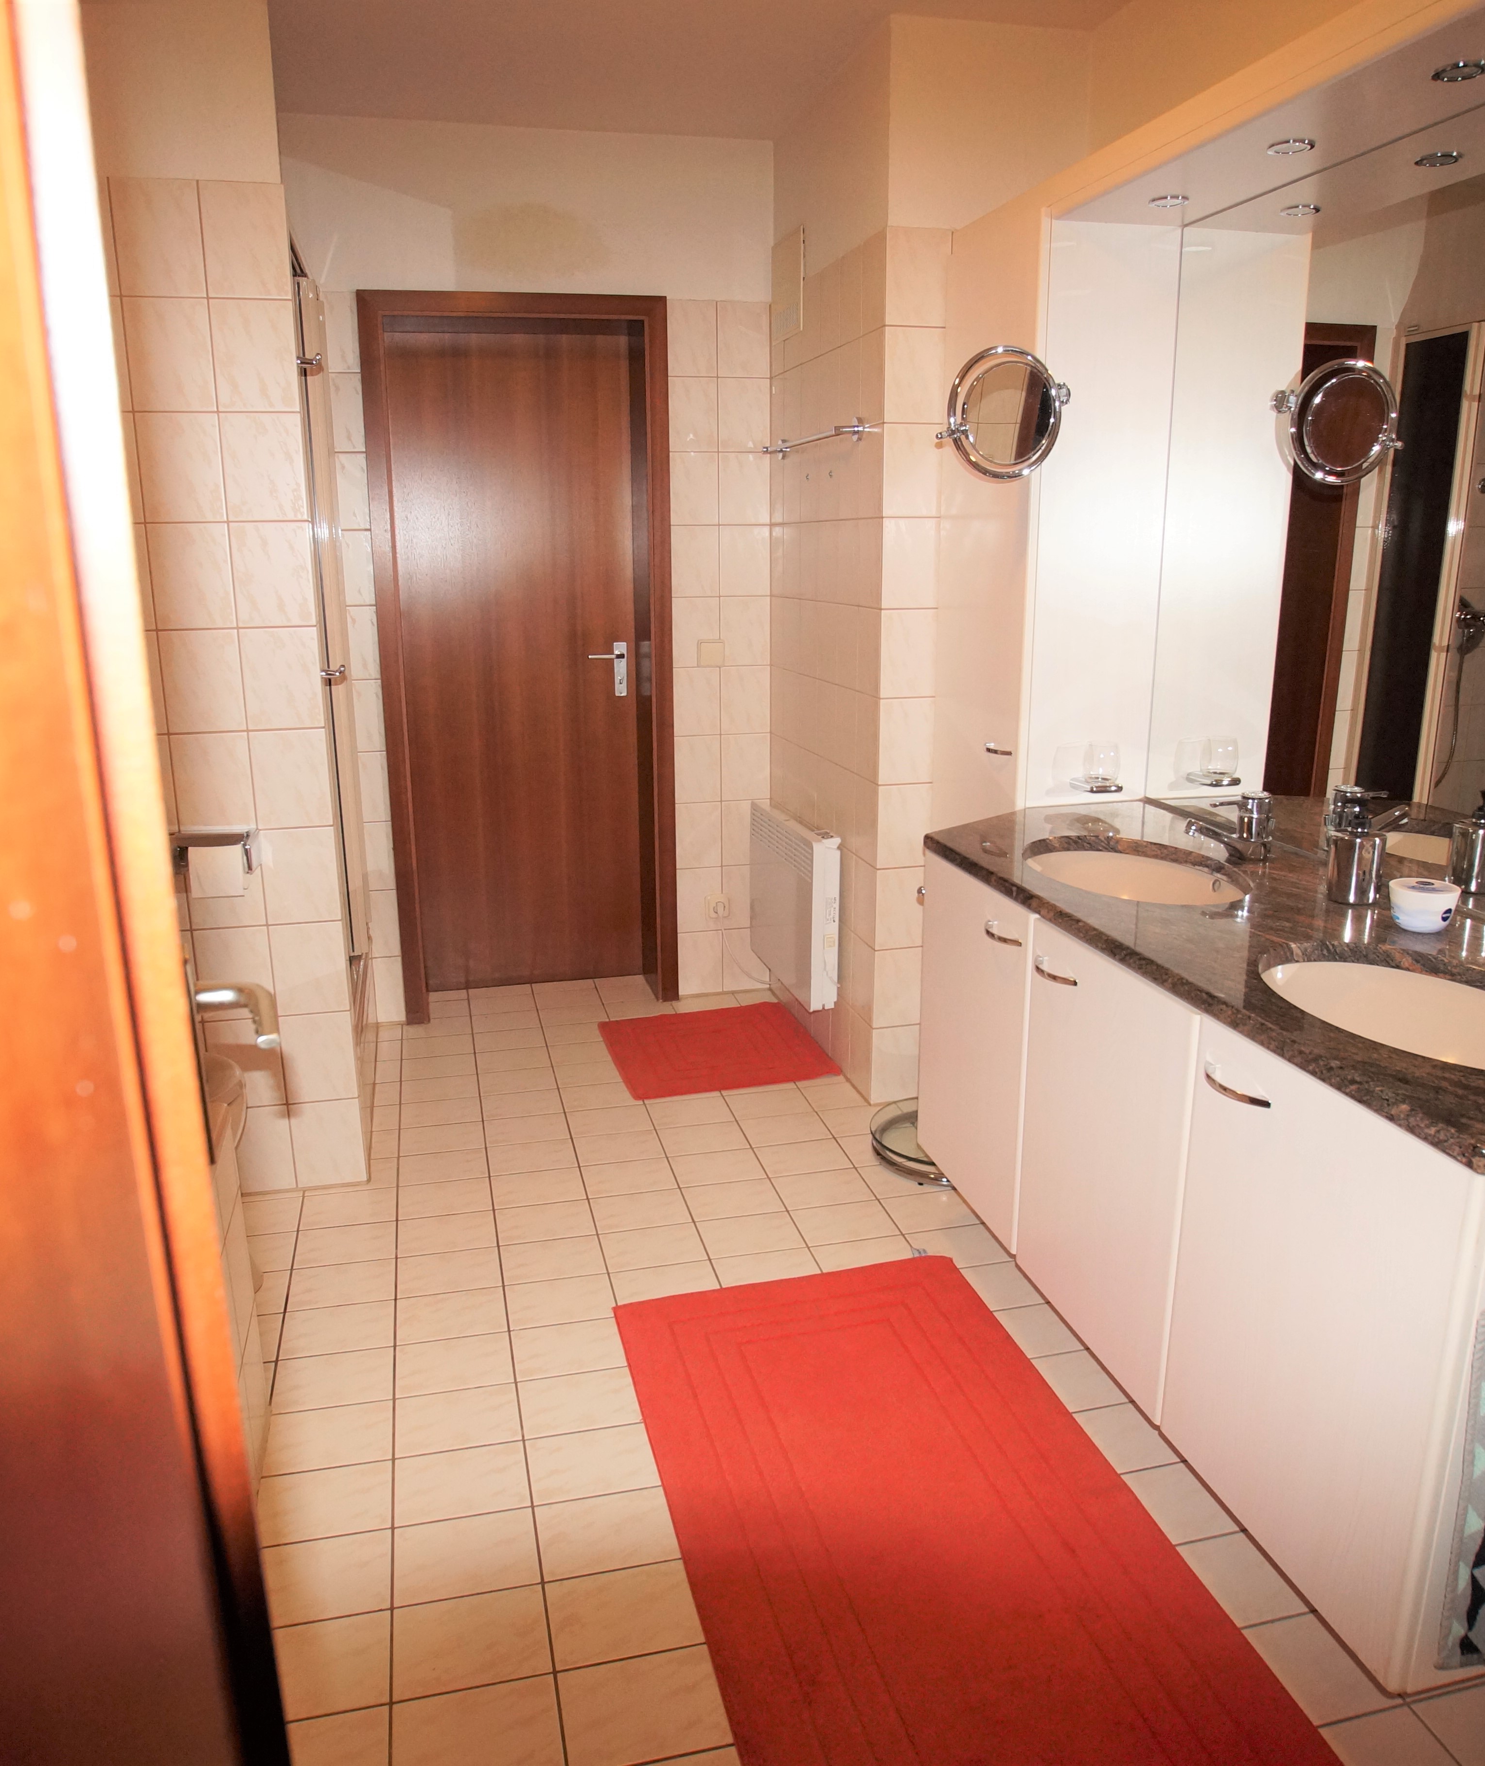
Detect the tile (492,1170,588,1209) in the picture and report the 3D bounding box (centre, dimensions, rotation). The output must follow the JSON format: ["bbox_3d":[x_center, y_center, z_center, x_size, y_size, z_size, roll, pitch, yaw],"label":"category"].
[{"bbox_3d":[-0.455,0.684,2.627,0.199,0.010,0.139,-4,16,-12],"label":"tile"}]

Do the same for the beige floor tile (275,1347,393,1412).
[{"bbox_3d":[-0.692,0.851,2.006,0.200,0.010,0.147,-3,15,-15],"label":"beige floor tile"}]

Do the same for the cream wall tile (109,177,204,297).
[{"bbox_3d":[-1.067,-1.176,2.157,0.149,0.200,0.010,-3,15,-15],"label":"cream wall tile"}]

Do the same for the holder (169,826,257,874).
[{"bbox_3d":[-1.065,-0.065,2.379,0.165,0.075,0.100,-3,15,-14],"label":"holder"}]

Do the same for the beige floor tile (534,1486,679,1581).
[{"bbox_3d":[-0.195,0.944,1.707,0.199,0.010,0.137,-4,16,-13],"label":"beige floor tile"}]

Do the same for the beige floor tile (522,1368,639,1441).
[{"bbox_3d":[-0.269,0.870,1.968,0.199,0.010,0.138,-4,16,-13],"label":"beige floor tile"}]

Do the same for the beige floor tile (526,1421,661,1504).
[{"bbox_3d":[-0.232,0.907,1.837,0.199,0.010,0.138,-4,16,-13],"label":"beige floor tile"}]

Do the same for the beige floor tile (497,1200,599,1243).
[{"bbox_3d":[-0.417,0.727,2.505,0.200,0.010,0.147,-3,15,-15],"label":"beige floor tile"}]

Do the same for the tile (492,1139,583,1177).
[{"bbox_3d":[-0.494,0.656,2.783,0.200,0.010,0.147,-3,15,-15],"label":"tile"}]

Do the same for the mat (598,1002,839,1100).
[{"bbox_3d":[-0.078,0.467,3.323,0.560,0.015,0.536,-5,17,-15],"label":"mat"}]

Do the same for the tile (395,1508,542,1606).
[{"bbox_3d":[-0.393,0.957,1.671,0.198,0.010,0.137,-4,16,-12],"label":"tile"}]

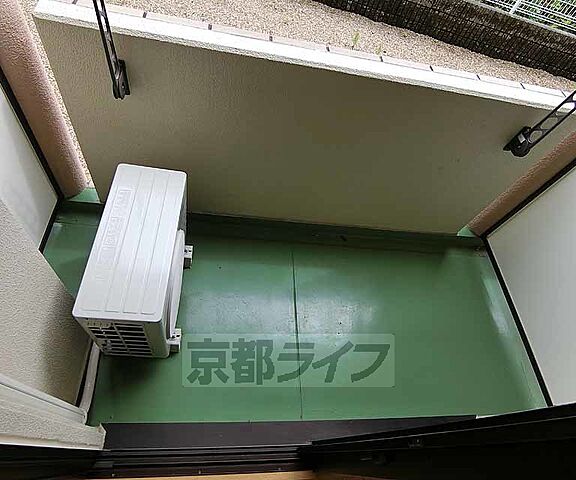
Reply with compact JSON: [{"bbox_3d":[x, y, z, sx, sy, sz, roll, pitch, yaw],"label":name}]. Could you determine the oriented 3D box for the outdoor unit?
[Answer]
[{"bbox_3d":[-0.698,0.113,1.628,0.310,0.545,0.765,5,56,-12],"label":"outdoor unit"}]

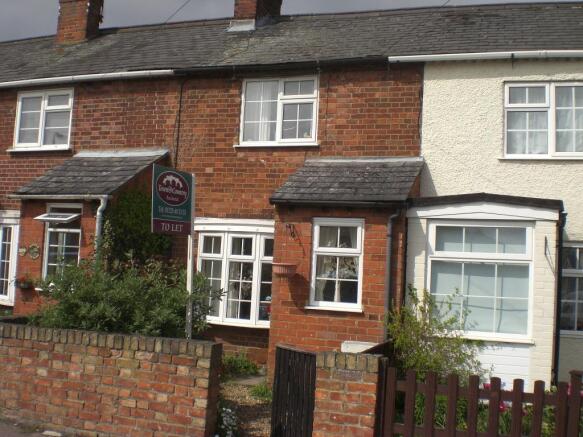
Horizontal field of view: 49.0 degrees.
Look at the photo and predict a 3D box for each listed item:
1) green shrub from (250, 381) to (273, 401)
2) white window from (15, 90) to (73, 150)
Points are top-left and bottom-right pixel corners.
[{"bbox_3d":[-0.297,1.865,6.996,0.286,0.210,0.260,1,-4,17],"label":"green shrub"},{"bbox_3d":[-4.149,-1.646,10.730,1.125,1.037,0.120,1,-4,17],"label":"white window"}]

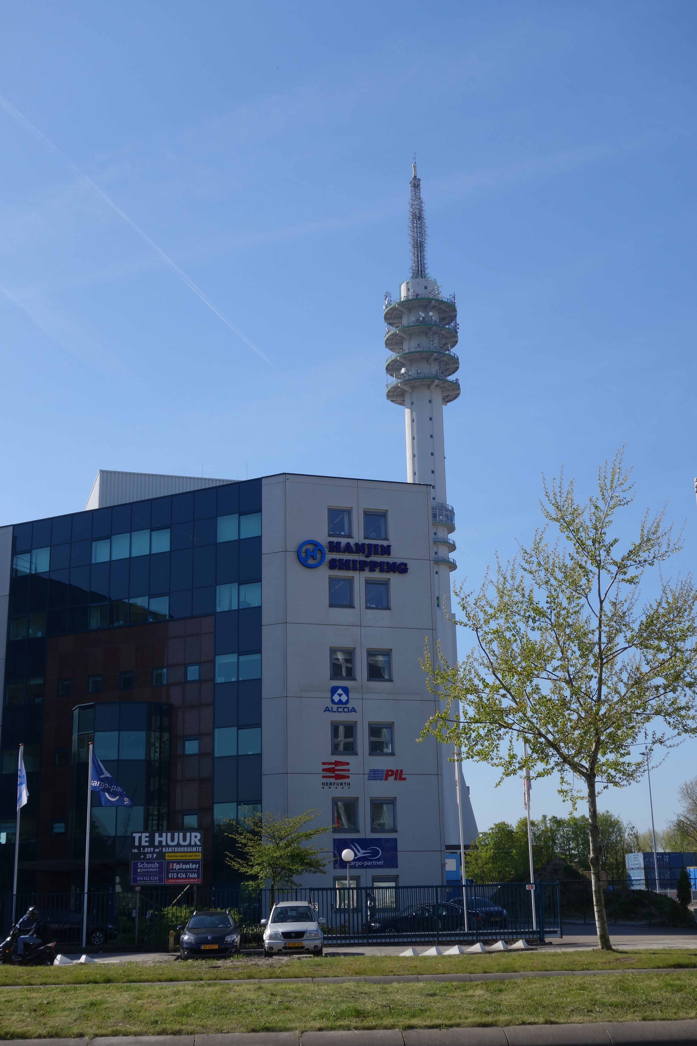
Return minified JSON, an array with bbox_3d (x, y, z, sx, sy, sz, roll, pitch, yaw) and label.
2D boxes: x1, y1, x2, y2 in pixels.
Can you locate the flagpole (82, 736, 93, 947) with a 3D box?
[{"bbox_3d":[-10.378,12.754,52.016,0.120,7.991,0.120,0,-16,-5],"label":"flagpole"}]

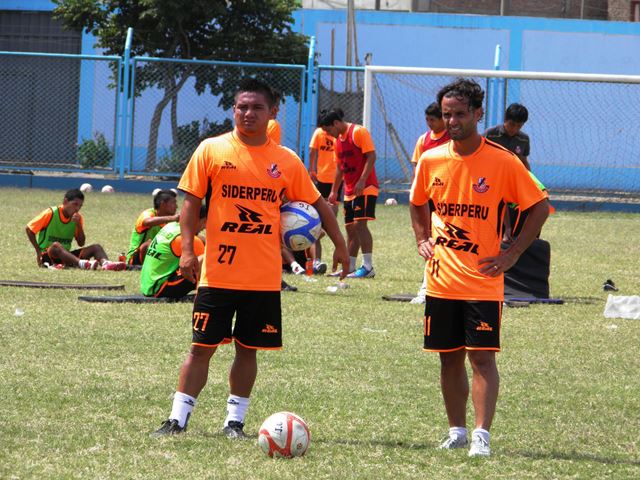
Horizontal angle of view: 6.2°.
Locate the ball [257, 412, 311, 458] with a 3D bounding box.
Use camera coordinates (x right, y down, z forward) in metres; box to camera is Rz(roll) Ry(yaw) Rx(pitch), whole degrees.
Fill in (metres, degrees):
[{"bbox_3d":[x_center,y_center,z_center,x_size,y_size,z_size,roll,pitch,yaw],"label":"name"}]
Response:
[{"bbox_3d":[-0.150,0.863,25.798,0.222,0.222,0.222,2,1,0],"label":"ball"}]

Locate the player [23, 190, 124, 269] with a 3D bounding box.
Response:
[{"bbox_3d":[-2.372,-0.112,57.800,0.700,0.790,0.850,1,1,-40],"label":"player"}]

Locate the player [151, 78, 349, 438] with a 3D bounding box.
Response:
[{"bbox_3d":[-0.309,0.084,27.783,0.900,1.675,0.450,2,1,-3],"label":"player"}]

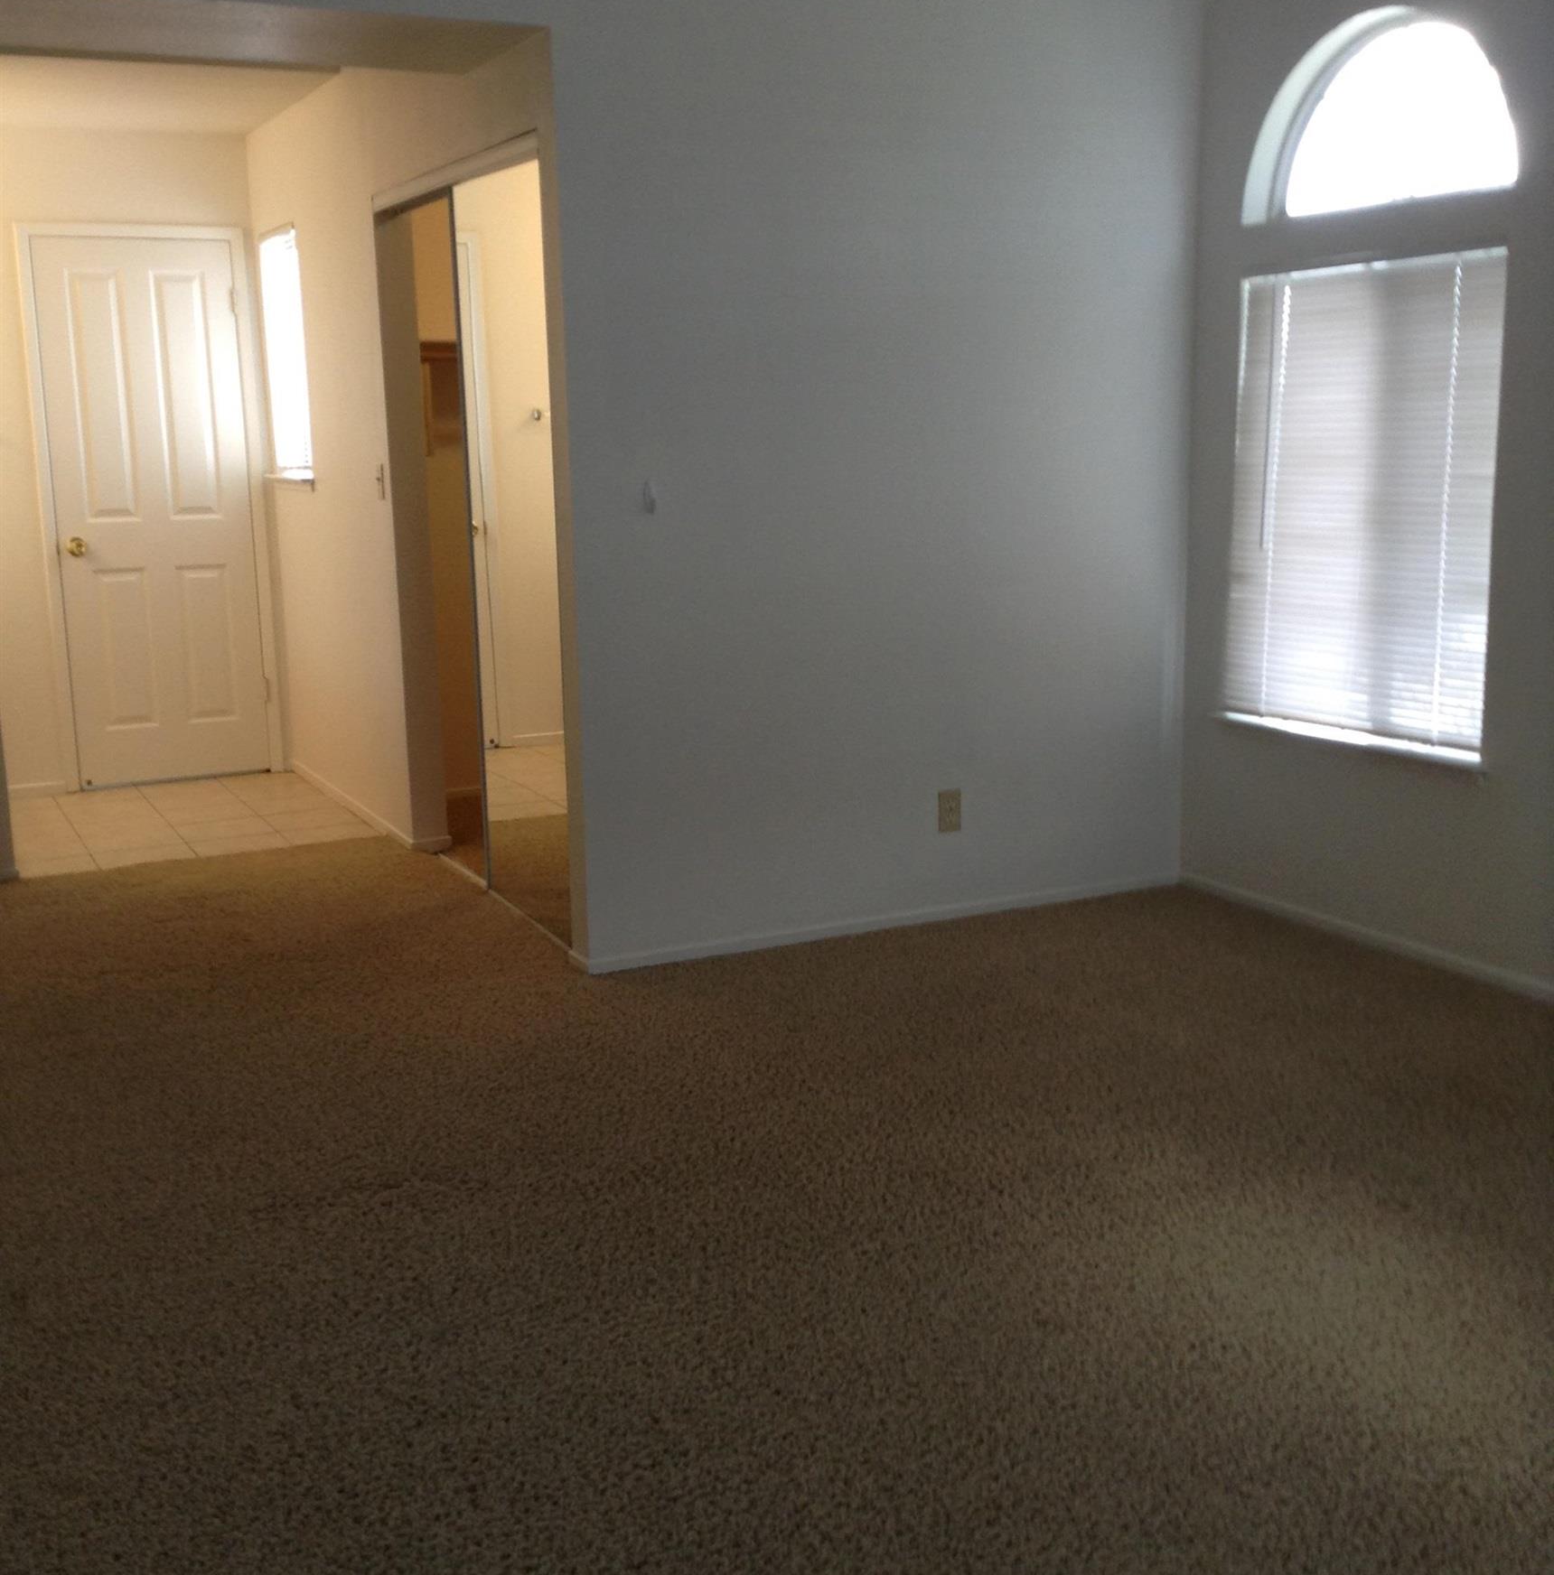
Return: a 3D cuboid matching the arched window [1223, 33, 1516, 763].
[{"bbox_3d":[1.463,-0.983,4.841,0.120,1.720,0.920,-6,12,-25],"label":"arched window"}]

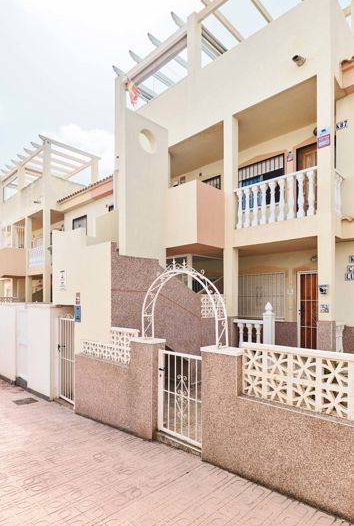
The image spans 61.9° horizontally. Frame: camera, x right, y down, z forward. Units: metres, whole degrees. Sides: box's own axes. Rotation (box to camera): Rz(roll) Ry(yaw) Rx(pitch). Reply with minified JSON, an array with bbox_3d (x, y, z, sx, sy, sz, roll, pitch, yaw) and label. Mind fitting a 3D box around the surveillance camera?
[{"bbox_3d":[2.250,-3.720,5.420,0.200,0.160,0.160,3,-5,-44],"label":"surveillance camera"}]

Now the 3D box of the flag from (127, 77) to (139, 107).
[{"bbox_3d":[-1.310,-4.980,8.650,0.200,0.820,0.350,3,-5,-44],"label":"flag"}]

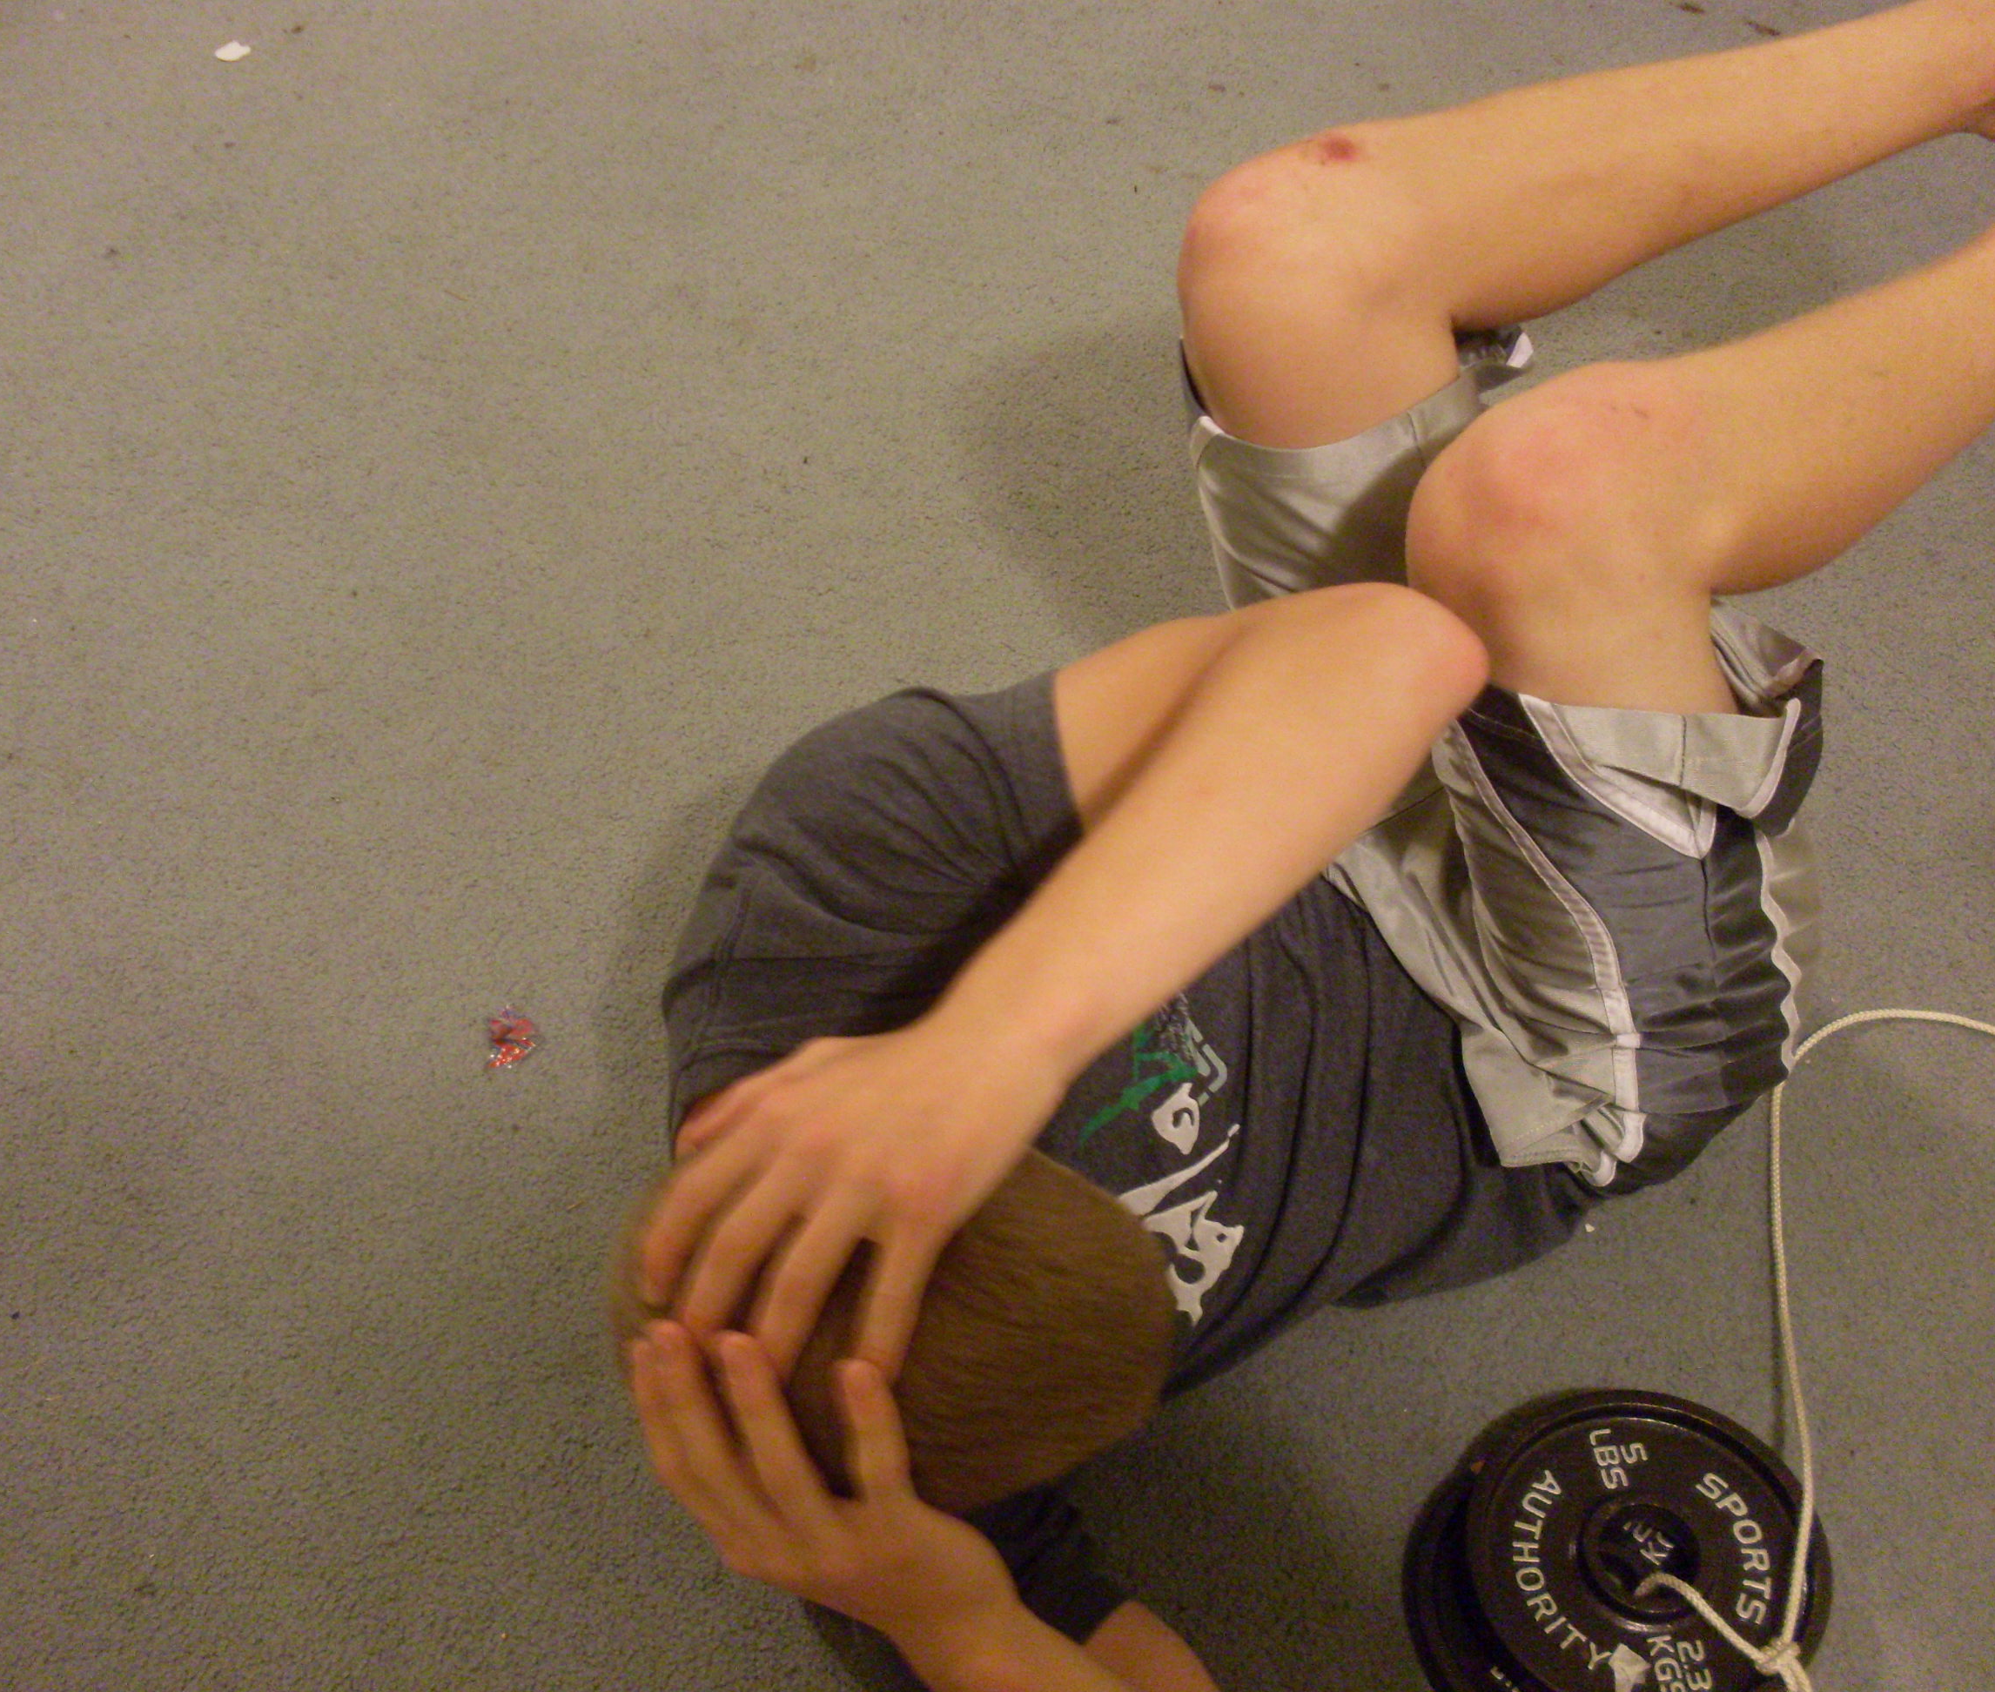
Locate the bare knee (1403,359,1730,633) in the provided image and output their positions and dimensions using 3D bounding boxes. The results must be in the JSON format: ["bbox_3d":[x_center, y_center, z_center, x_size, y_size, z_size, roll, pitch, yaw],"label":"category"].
[{"bbox_3d":[0.281,-0.172,1.230,0.130,0.115,0.110,-26,55,-19],"label":"bare knee"}]

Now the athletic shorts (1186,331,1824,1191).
[{"bbox_3d":[0.292,-0.062,1.443,0.310,0.380,0.450,-22,54,-16],"label":"athletic shorts"}]

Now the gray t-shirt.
[{"bbox_3d":[0.100,0.139,1.277,0.450,0.270,0.420,-8,60,-32],"label":"gray t-shirt"}]

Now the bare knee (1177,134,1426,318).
[{"bbox_3d":[0.164,-0.340,1.368,0.125,0.110,0.105,-16,53,-12],"label":"bare knee"}]

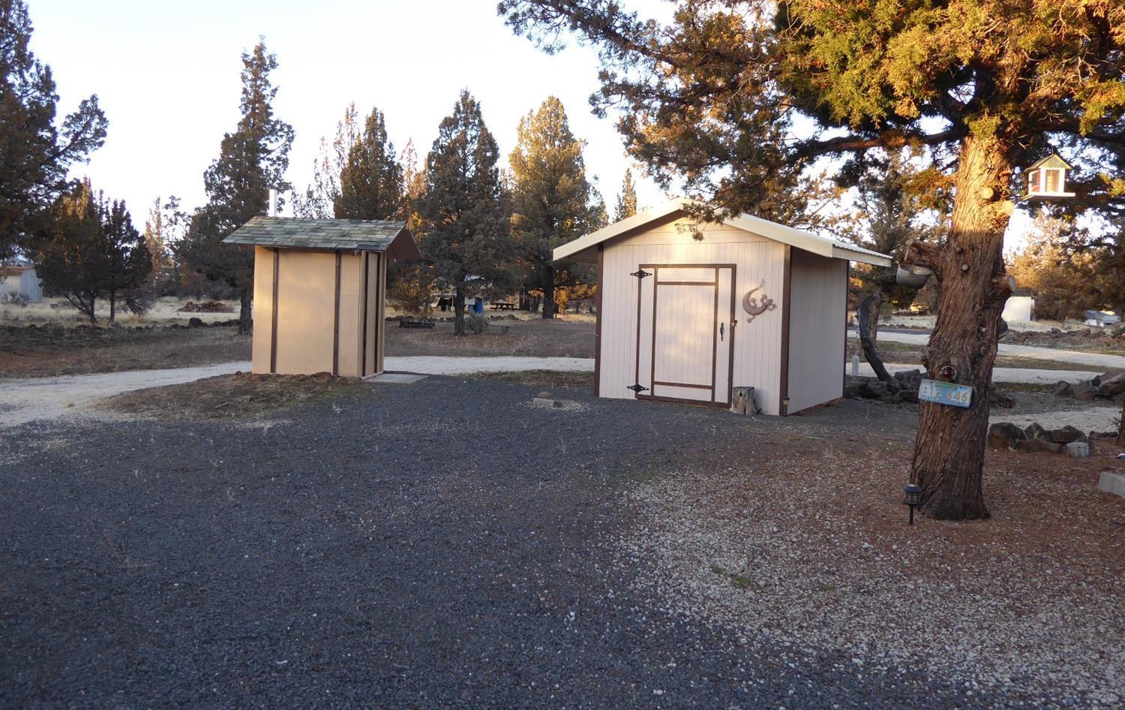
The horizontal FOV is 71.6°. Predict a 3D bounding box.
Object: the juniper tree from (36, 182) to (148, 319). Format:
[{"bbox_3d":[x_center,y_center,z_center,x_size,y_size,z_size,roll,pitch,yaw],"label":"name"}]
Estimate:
[{"bbox_3d":[-20.902,-4.586,34.728,4.700,6.327,4.700,1,4,0],"label":"juniper tree"}]

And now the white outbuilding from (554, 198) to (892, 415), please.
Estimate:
[{"bbox_3d":[2.619,-0.818,12.679,4.395,3.015,3.389,4,5,35],"label":"white outbuilding"}]

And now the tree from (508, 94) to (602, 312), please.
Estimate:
[{"bbox_3d":[-0.370,-9.435,50.515,6.000,14.317,6.000,1,4,0],"label":"tree"}]

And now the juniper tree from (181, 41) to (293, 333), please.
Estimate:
[{"bbox_3d":[-12.115,-6.172,29.088,4.200,10.789,4.200,1,4,0],"label":"juniper tree"}]

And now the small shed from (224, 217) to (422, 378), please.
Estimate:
[{"bbox_3d":[-4.596,-1.152,15.312,3.080,2.999,2.401,2,4,6],"label":"small shed"}]

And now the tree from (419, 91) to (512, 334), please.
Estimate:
[{"bbox_3d":[-3.968,-5.733,31.855,3.800,9.869,3.800,1,4,0],"label":"tree"}]

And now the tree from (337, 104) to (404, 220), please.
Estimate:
[{"bbox_3d":[-9.701,-7.015,39.392,3.800,10.888,3.800,1,4,0],"label":"tree"}]

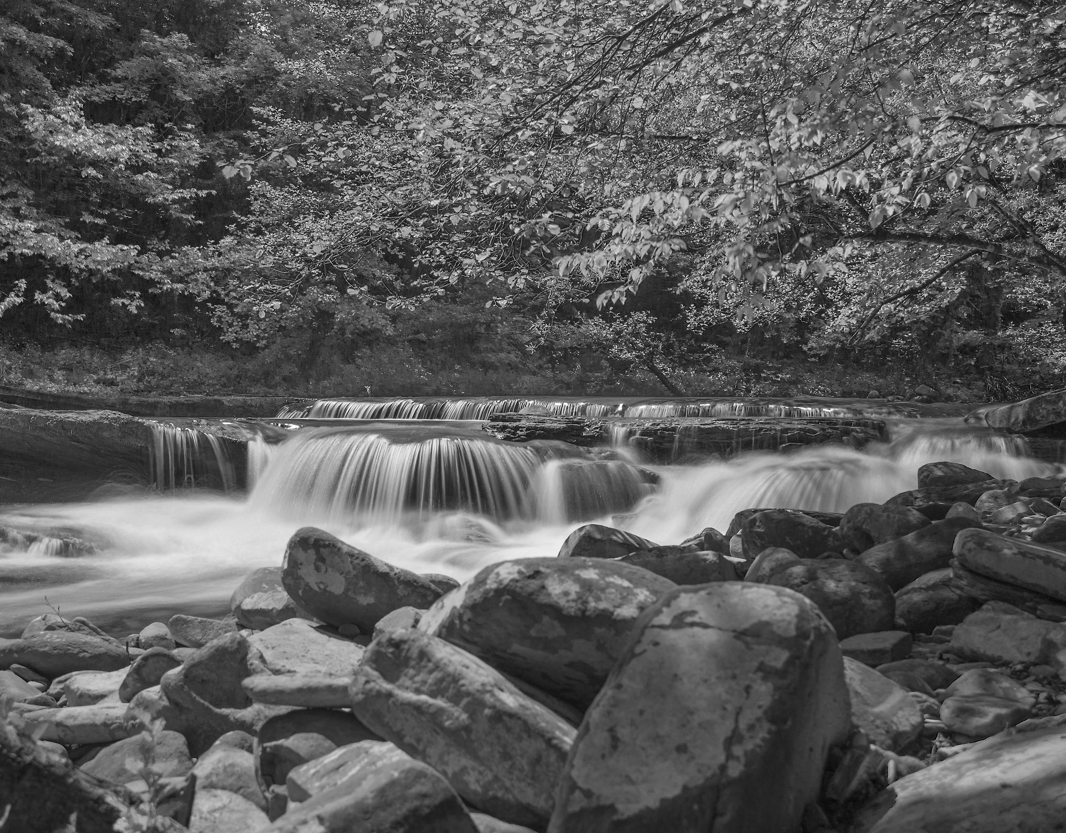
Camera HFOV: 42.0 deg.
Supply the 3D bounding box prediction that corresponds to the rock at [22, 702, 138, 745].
[{"bbox_3d":[-1.336,0.902,4.082,0.324,0.097,0.216,0,2,0],"label":"rock"}]

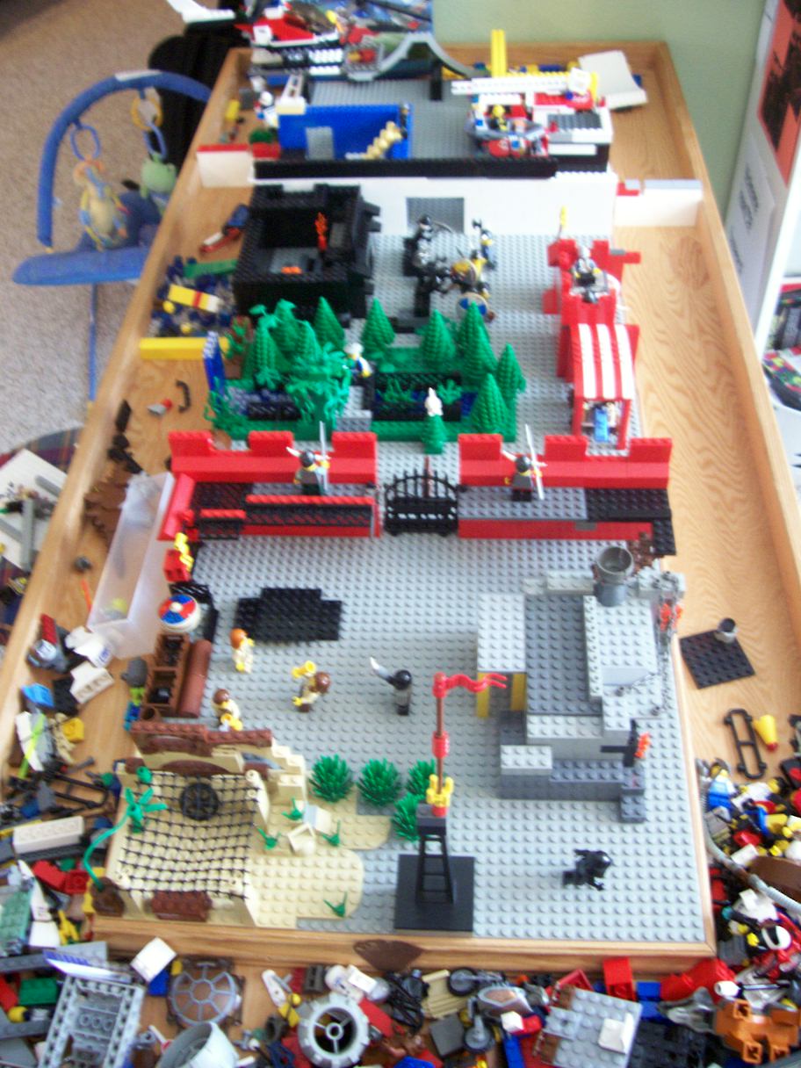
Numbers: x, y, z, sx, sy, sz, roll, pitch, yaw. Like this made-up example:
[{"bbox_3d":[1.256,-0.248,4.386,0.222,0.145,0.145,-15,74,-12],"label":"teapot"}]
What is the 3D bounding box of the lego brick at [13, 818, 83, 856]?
[{"bbox_3d":[-0.251,0.215,0.748,0.048,0.011,0.016,-8,38,-13],"label":"lego brick"}]

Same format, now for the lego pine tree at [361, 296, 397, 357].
[{"bbox_3d":[-0.021,-0.196,0.985,0.033,0.064,0.033,0,49,5],"label":"lego pine tree"}]

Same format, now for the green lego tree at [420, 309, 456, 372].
[{"bbox_3d":[0.032,-0.179,0.961,0.032,0.064,0.032,1,49,4],"label":"green lego tree"}]

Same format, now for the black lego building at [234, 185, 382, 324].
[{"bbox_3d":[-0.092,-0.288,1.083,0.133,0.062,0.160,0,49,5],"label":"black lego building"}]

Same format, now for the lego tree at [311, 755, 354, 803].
[{"bbox_3d":[-0.045,0.164,0.702,0.029,0.036,0.029,0,49,5],"label":"lego tree"}]

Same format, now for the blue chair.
[{"bbox_3d":[-0.411,-0.537,1.785,0.540,0.530,0.480,1,49,4],"label":"blue chair"}]

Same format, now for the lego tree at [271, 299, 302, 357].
[{"bbox_3d":[-0.105,-0.192,0.979,0.032,0.064,0.032,1,49,4],"label":"lego tree"}]

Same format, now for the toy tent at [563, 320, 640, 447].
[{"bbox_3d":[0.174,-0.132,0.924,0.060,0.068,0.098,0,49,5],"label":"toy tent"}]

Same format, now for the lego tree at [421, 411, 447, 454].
[{"bbox_3d":[0.028,-0.089,0.912,0.022,0.039,0.022,1,49,4],"label":"lego tree"}]

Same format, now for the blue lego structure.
[{"bbox_3d":[-0.067,-0.464,1.235,0.160,0.064,0.050,1,49,4],"label":"blue lego structure"}]

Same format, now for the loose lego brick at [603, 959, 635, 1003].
[{"bbox_3d":[0.133,0.273,0.639,0.016,0.016,0.022,-7,17,9],"label":"loose lego brick"}]

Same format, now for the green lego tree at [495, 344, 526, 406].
[{"bbox_3d":[0.095,-0.145,0.937,0.032,0.064,0.032,1,49,4],"label":"green lego tree"}]

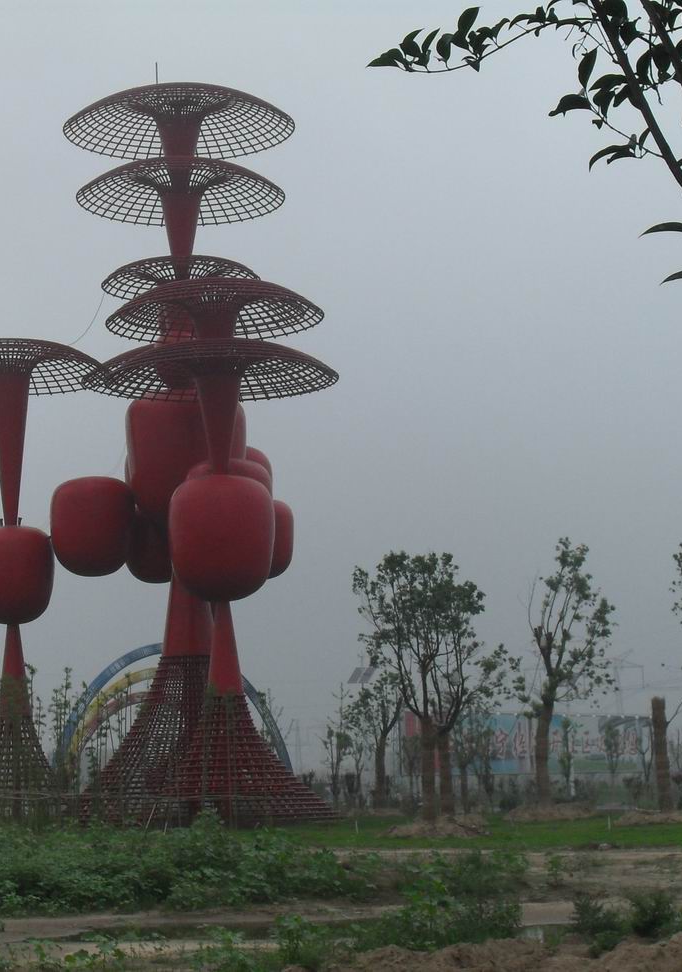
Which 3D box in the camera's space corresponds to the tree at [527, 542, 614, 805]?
[{"bbox_3d":[7.285,5.906,84.831,2.842,8.510,2.842,-2,-6,0],"label":"tree"}]

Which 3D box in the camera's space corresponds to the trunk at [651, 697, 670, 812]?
[{"bbox_3d":[9.323,7.827,77.580,0.452,3.320,0.452,-2,-6,0],"label":"trunk"}]

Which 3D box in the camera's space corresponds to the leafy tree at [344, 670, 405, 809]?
[{"bbox_3d":[1.183,9.130,95.568,2.183,4.963,2.183,-2,-6,0],"label":"leafy tree"}]

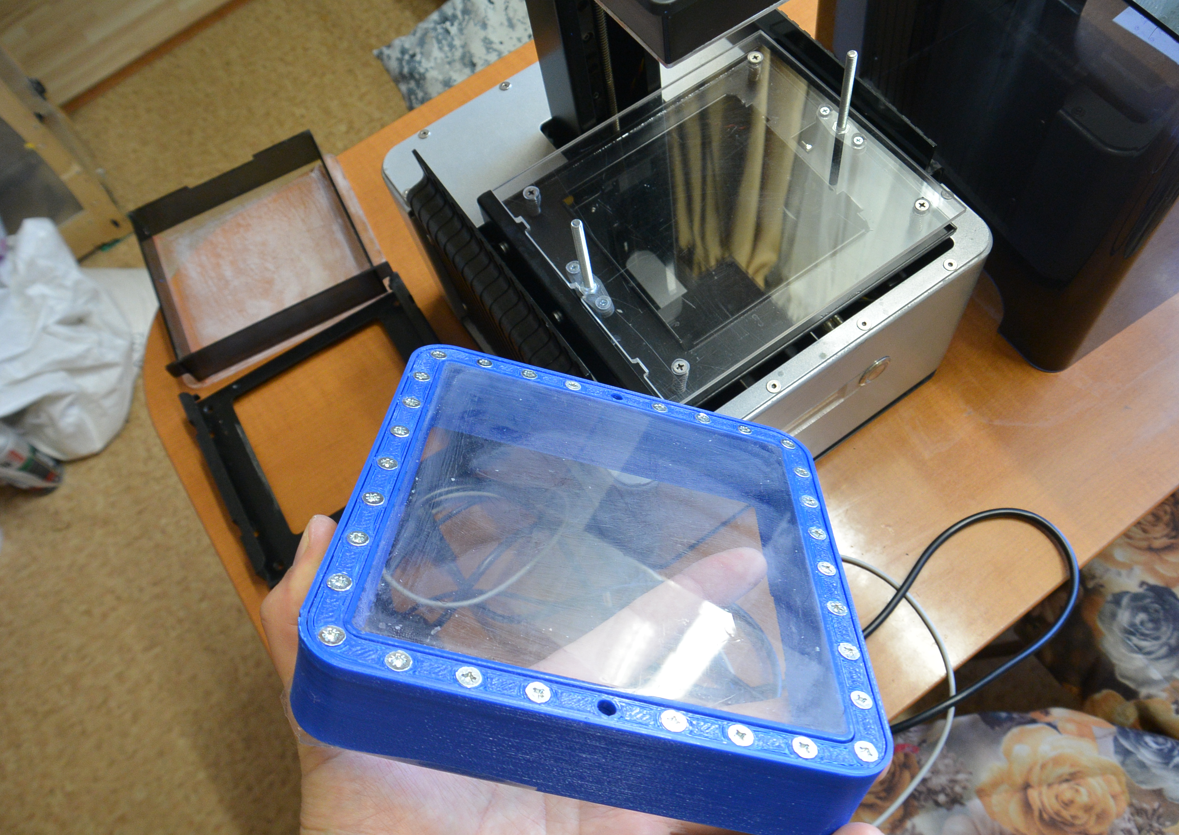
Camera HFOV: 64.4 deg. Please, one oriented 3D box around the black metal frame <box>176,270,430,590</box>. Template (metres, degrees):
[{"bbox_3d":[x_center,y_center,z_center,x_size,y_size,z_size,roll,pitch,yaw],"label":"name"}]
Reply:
[{"bbox_3d":[-0.190,0.005,0.711,0.194,0.017,0.185,-31,65,-8],"label":"black metal frame"}]

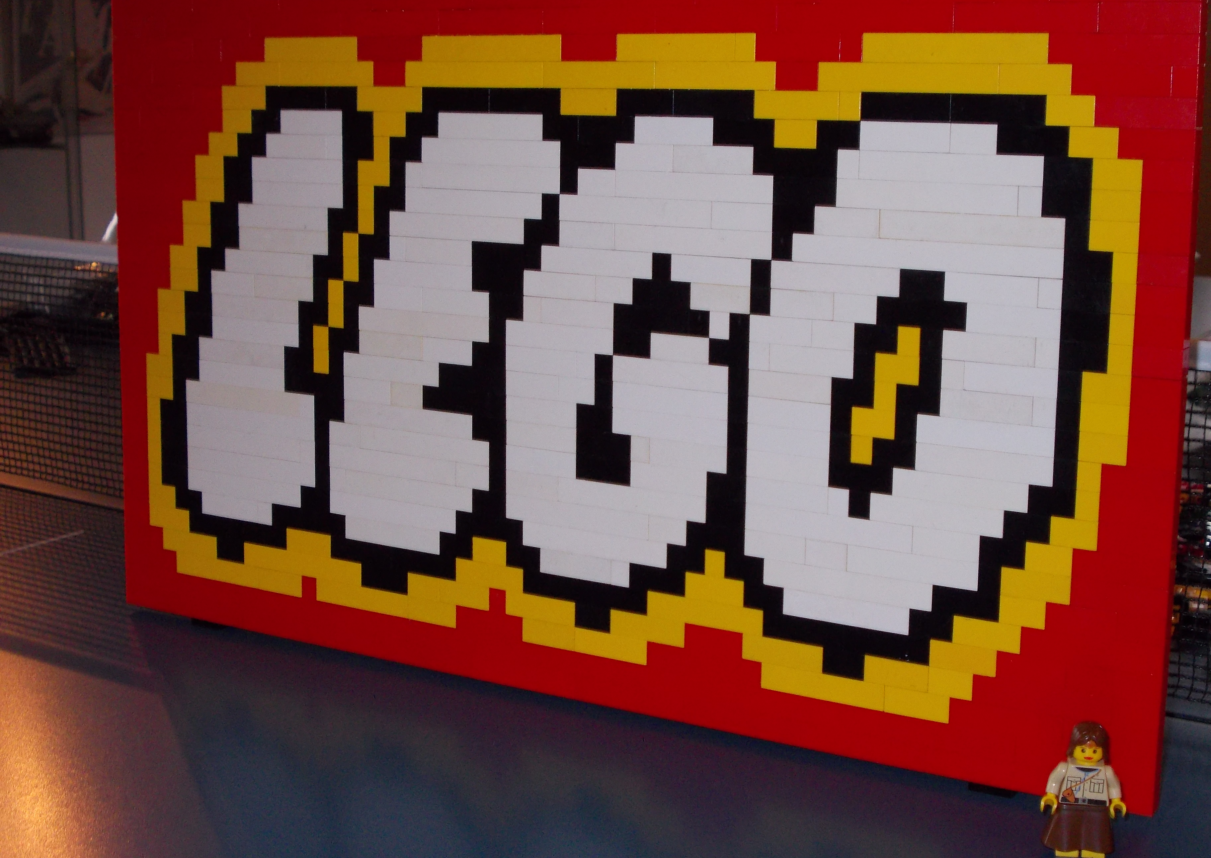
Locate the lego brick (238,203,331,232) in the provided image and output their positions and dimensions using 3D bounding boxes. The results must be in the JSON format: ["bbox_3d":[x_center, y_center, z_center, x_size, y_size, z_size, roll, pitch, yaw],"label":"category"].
[{"bbox_3d":[-0.131,-0.088,0.736,0.048,0.010,0.008,7,12,31],"label":"lego brick"}]

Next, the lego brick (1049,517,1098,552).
[{"bbox_3d":[0.154,0.033,0.581,0.016,0.010,0.008,7,12,31],"label":"lego brick"}]

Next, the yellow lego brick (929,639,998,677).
[{"bbox_3d":[0.122,0.077,0.603,0.024,0.010,0.008,7,12,31],"label":"yellow lego brick"}]

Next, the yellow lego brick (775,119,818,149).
[{"bbox_3d":[0.067,-0.101,0.612,0.016,0.010,0.008,7,12,31],"label":"yellow lego brick"}]

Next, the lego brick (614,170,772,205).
[{"bbox_3d":[0.033,-0.086,0.633,0.064,0.010,0.008,7,12,31],"label":"lego brick"}]

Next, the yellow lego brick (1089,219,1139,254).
[{"bbox_3d":[0.160,-0.060,0.558,0.016,0.010,0.008,7,13,31],"label":"yellow lego brick"}]

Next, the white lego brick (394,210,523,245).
[{"bbox_3d":[-0.056,-0.078,0.690,0.064,0.010,0.008,7,12,31],"label":"white lego brick"}]

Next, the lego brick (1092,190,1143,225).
[{"bbox_3d":[0.160,-0.070,0.556,0.016,0.010,0.008,7,12,31],"label":"lego brick"}]

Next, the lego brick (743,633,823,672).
[{"bbox_3d":[0.065,0.079,0.639,0.032,0.010,0.008,7,12,31],"label":"lego brick"}]

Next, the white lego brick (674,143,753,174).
[{"bbox_3d":[0.040,-0.095,0.628,0.032,0.010,0.008,7,12,31],"label":"white lego brick"}]

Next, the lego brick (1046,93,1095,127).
[{"bbox_3d":[0.147,-0.100,0.559,0.016,0.010,0.008,7,12,31],"label":"lego brick"}]

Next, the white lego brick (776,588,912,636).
[{"bbox_3d":[0.086,0.063,0.624,0.048,0.010,0.008,7,12,31],"label":"white lego brick"}]

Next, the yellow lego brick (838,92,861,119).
[{"bbox_3d":[0.084,-0.108,0.600,0.008,0.010,0.008,7,12,31],"label":"yellow lego brick"}]

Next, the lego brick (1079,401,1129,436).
[{"bbox_3d":[0.160,-0.004,0.567,0.016,0.010,0.008,7,12,31],"label":"lego brick"}]

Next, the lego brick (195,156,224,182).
[{"bbox_3d":[-0.164,-0.111,0.754,0.016,0.010,0.008,7,12,31],"label":"lego brick"}]

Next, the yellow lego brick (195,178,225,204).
[{"bbox_3d":[-0.165,-0.102,0.755,0.016,0.010,0.008,7,12,31],"label":"yellow lego brick"}]

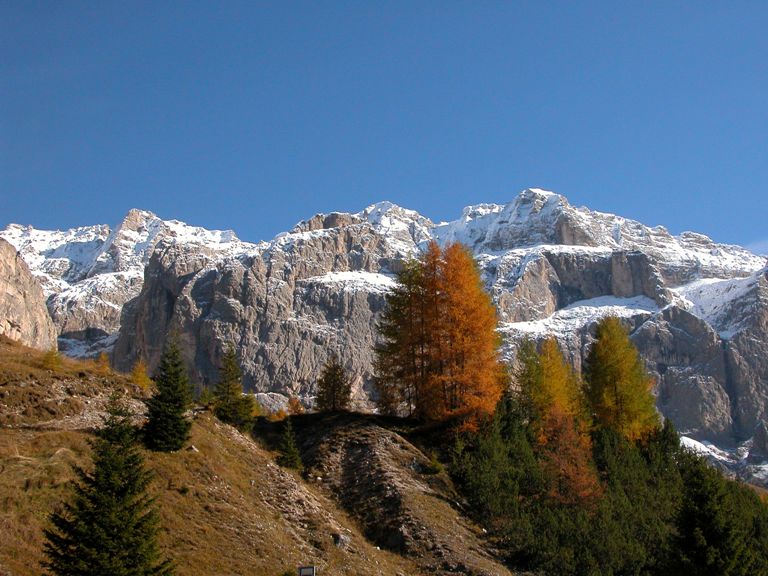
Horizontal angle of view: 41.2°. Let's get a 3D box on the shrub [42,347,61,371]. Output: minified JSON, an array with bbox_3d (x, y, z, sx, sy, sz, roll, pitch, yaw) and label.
[{"bbox_3d":[-20.850,4.421,64.000,1.110,1.500,1.080,0,-9,0],"label":"shrub"}]

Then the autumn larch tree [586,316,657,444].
[{"bbox_3d":[13.032,5.240,56.000,3.980,7.350,3.900,0,-9,0],"label":"autumn larch tree"}]

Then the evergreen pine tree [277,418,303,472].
[{"bbox_3d":[-3.796,6.327,41.000,1.020,2.170,1.000,0,-9,0],"label":"evergreen pine tree"}]

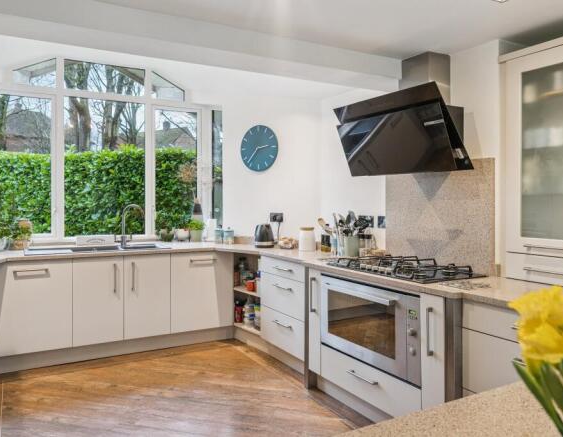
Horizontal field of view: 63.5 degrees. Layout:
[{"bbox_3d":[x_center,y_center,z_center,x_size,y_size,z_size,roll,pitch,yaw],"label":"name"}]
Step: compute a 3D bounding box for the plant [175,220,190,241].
[{"bbox_3d":[-1.102,0.147,5.063,0.175,0.240,0.175,-1,1,-28],"label":"plant"}]

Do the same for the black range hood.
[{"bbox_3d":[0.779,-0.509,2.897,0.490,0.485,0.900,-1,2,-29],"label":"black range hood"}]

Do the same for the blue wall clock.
[{"bbox_3d":[-0.216,-0.690,4.500,0.455,0.455,0.045,1,1,34],"label":"blue wall clock"}]

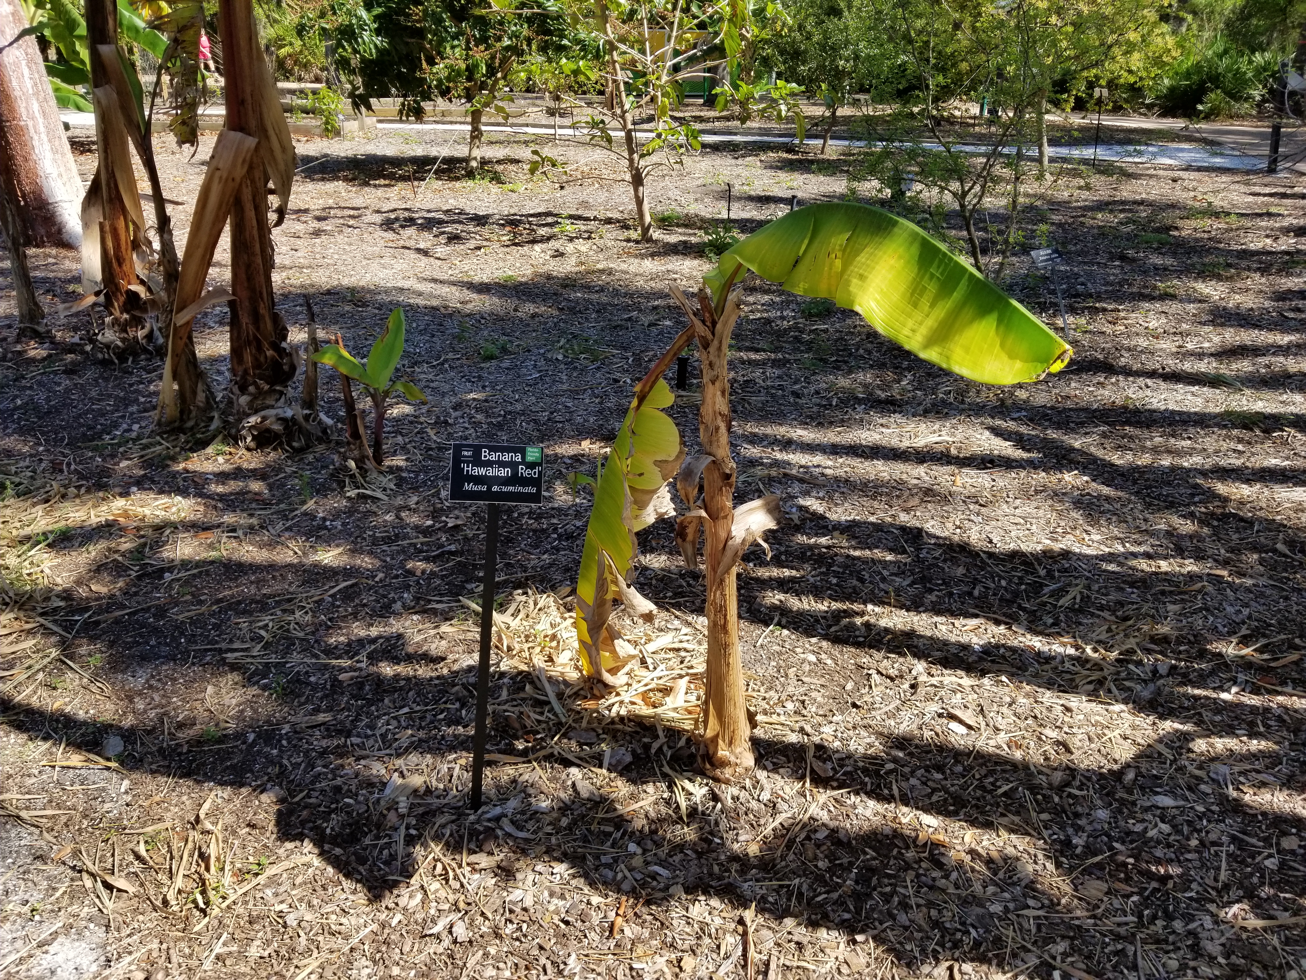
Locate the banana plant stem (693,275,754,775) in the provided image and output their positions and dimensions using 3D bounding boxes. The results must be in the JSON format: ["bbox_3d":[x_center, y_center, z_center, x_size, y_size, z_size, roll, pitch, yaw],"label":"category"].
[{"bbox_3d":[0.131,0.129,1.880,0.115,1.030,0.115,-3,25,1],"label":"banana plant stem"}]

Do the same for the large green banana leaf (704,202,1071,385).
[{"bbox_3d":[0.400,-0.320,1.640,0.630,0.310,0.280,0,25,0],"label":"large green banana leaf"}]

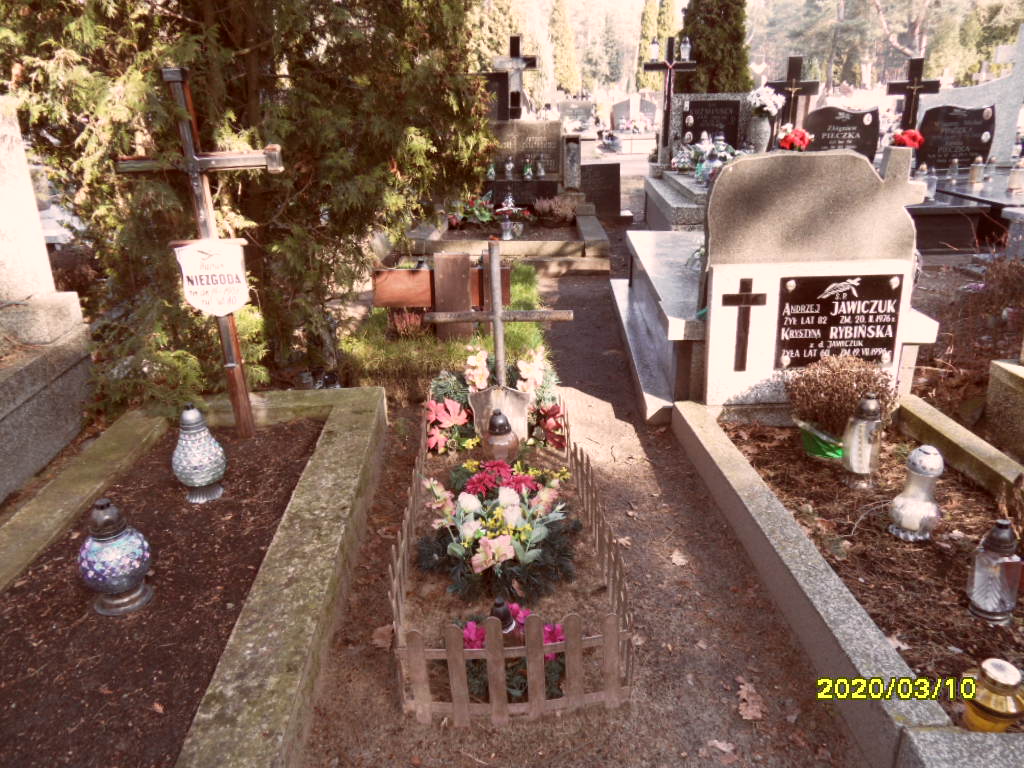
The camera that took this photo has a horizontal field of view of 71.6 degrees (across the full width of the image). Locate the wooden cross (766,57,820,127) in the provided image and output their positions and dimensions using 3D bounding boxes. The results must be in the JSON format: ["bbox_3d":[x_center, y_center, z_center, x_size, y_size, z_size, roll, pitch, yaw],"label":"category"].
[{"bbox_3d":[3.065,-2.974,7.705,0.560,1.050,0.120,-1,22,-2],"label":"wooden cross"}]

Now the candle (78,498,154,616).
[{"bbox_3d":[-0.982,0.412,1.745,0.180,0.295,0.180,-1,22,-2],"label":"candle"}]

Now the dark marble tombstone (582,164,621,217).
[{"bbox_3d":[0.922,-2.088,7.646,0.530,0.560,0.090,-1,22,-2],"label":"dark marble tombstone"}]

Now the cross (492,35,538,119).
[{"bbox_3d":[0.031,-3.140,7.250,0.450,0.790,0.090,0,22,2],"label":"cross"}]

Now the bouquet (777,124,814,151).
[{"bbox_3d":[2.995,-2.604,7.500,0.340,0.280,0.290,1,22,2],"label":"bouquet"}]

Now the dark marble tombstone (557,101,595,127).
[{"bbox_3d":[1.390,-5.772,15.185,0.760,0.620,0.120,-1,22,-2],"label":"dark marble tombstone"}]

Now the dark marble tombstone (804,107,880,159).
[{"bbox_3d":[3.621,-2.715,7.735,0.800,0.620,0.100,-1,22,-2],"label":"dark marble tombstone"}]

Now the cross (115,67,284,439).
[{"bbox_3d":[-1.108,-0.430,2.673,0.590,1.380,0.100,-2,22,-3],"label":"cross"}]

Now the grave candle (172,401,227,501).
[{"bbox_3d":[-0.978,0.207,2.192,0.165,0.315,0.165,-1,22,-2],"label":"grave candle"}]

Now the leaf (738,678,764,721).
[{"bbox_3d":[0.551,0.726,1.637,0.066,0.017,0.118,0,22,0],"label":"leaf"}]

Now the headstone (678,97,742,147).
[{"bbox_3d":[2.156,-2.833,7.750,0.620,0.520,0.080,1,22,4],"label":"headstone"}]

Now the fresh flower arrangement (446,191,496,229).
[{"bbox_3d":[-0.362,-1.532,6.148,0.420,0.280,0.320,-1,22,-2],"label":"fresh flower arrangement"}]

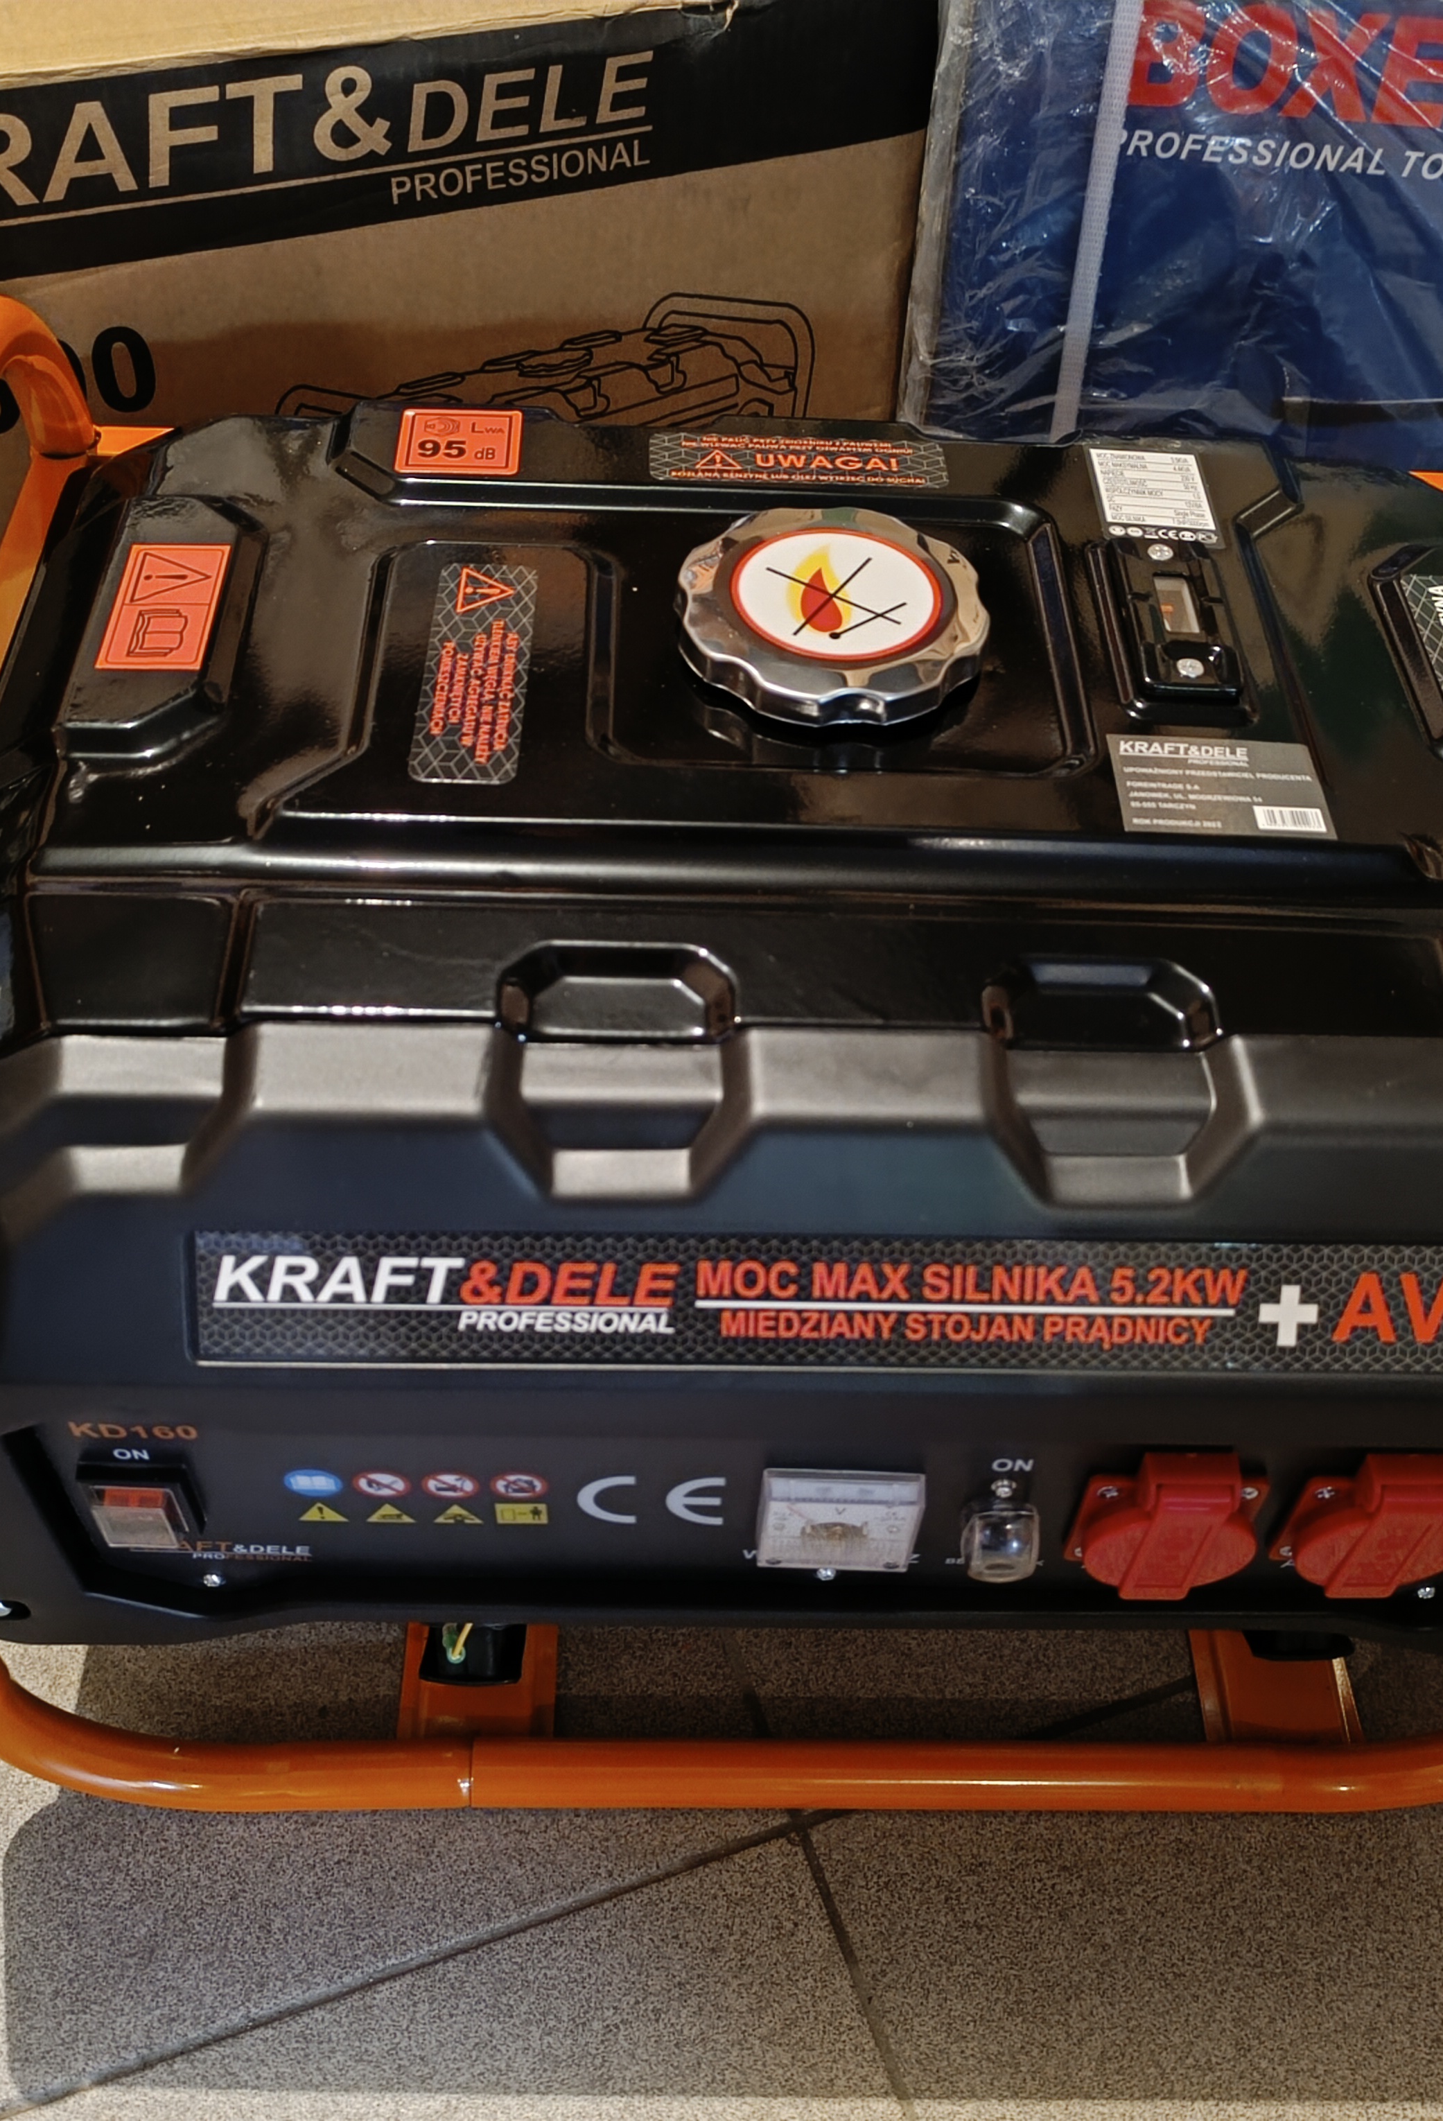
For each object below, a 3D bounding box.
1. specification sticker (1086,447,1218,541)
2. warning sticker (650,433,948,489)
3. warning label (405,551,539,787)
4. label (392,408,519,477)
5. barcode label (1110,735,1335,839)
[{"bbox_3d":[0.147,-0.192,0.667,0.038,0.001,0.052,1,50,-3],"label":"specification sticker"},{"bbox_3d":[0.027,-0.204,0.669,0.101,0.001,0.027,1,50,-3],"label":"warning sticker"},{"bbox_3d":[-0.073,-0.118,0.589,0.030,0.001,0.101,1,50,-3],"label":"warning label"},{"bbox_3d":[-0.088,-0.210,0.665,0.040,0.001,0.039,1,50,-3],"label":"label"},{"bbox_3d":[0.146,-0.080,0.573,0.061,0.001,0.041,1,50,-3],"label":"barcode label"}]

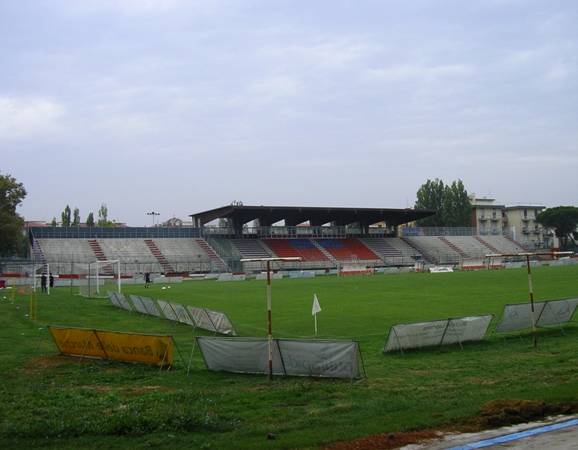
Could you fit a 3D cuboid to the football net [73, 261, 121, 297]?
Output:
[{"bbox_3d":[-14.335,3.994,48.819,2.000,2.500,7.500,0,-4,-27],"label":"football net"}]

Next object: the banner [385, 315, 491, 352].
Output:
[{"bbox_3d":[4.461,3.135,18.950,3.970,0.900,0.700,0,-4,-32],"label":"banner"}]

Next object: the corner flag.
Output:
[{"bbox_3d":[0.869,2.594,21.554,0.330,0.680,0.080,-1,-3,-10],"label":"corner flag"}]

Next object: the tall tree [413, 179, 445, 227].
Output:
[{"bbox_3d":[34.332,-0.357,160.212,7.000,21.640,7.000,-1,-3,0],"label":"tall tree"}]

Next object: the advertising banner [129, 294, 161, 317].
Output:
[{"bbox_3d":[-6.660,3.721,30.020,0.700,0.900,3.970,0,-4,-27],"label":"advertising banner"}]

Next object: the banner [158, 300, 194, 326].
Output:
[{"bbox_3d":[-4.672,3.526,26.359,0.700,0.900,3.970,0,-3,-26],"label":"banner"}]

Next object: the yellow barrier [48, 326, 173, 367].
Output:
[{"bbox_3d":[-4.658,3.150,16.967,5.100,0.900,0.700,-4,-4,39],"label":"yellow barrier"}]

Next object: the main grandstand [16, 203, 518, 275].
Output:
[{"bbox_3d":[5.365,3.081,121.482,99.000,11.200,16.500,0,-4,-27],"label":"main grandstand"}]

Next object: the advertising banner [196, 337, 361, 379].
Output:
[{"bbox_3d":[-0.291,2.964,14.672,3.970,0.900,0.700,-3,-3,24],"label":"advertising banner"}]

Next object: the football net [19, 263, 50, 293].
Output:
[{"bbox_3d":[-22.148,4.669,56.749,1.700,2.500,7.500,0,-4,-29],"label":"football net"}]

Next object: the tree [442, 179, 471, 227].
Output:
[{"bbox_3d":[41.029,-0.441,160.208,7.000,21.470,7.000,-1,-3,0],"label":"tree"}]

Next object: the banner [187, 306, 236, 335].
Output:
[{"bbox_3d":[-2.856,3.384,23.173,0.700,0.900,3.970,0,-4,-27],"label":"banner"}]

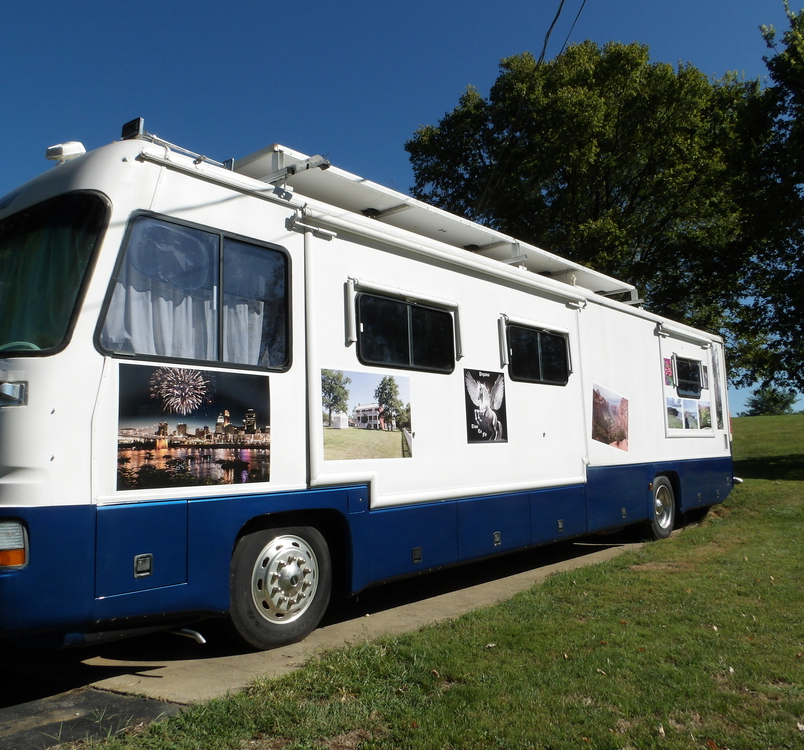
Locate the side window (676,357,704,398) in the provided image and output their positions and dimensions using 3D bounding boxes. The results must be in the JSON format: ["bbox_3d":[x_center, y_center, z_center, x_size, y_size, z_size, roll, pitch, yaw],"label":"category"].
[{"bbox_3d":[4.735,0.076,10.958,0.050,0.620,1.130,-6,-8,42],"label":"side window"}]

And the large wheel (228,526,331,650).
[{"bbox_3d":[-0.924,1.476,4.855,0.280,0.950,0.950,-6,-8,42],"label":"large wheel"}]

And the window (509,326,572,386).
[{"bbox_3d":[1.556,-0.200,7.494,0.050,0.605,1.290,-6,-8,42],"label":"window"}]

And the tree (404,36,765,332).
[{"bbox_3d":[6.502,-4.459,23.549,12.000,15.495,12.000,-3,-6,16],"label":"tree"}]

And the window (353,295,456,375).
[{"bbox_3d":[0.070,-0.338,5.876,0.050,0.610,1.298,-6,-8,42],"label":"window"}]

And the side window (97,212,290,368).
[{"bbox_3d":[-1.310,-0.534,4.426,0.050,0.970,1.430,-6,-8,42],"label":"side window"}]

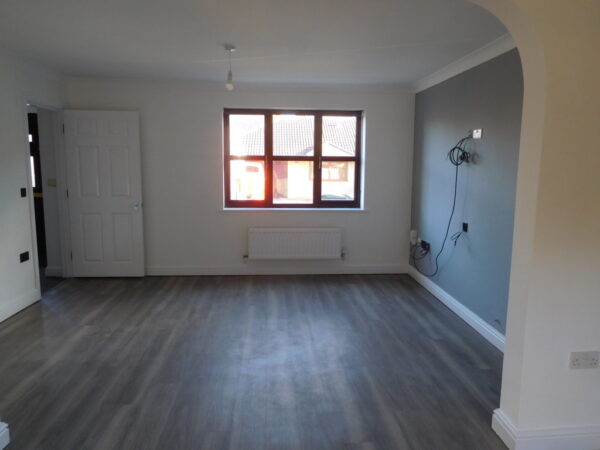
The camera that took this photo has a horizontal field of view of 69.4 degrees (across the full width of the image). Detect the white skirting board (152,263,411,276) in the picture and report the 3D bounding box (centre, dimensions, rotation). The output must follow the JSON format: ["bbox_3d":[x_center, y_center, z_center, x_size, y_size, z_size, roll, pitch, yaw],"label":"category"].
[{"bbox_3d":[-0.281,0.576,5.513,3.403,0.120,0.022,0,8,-3],"label":"white skirting board"}]

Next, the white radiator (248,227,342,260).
[{"bbox_3d":[-0.052,0.237,5.429,1.163,0.408,0.095,0,8,-3],"label":"white radiator"}]

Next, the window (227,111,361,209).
[{"bbox_3d":[-0.069,-0.832,5.527,1.747,1.223,0.100,0,8,-3],"label":"window"}]

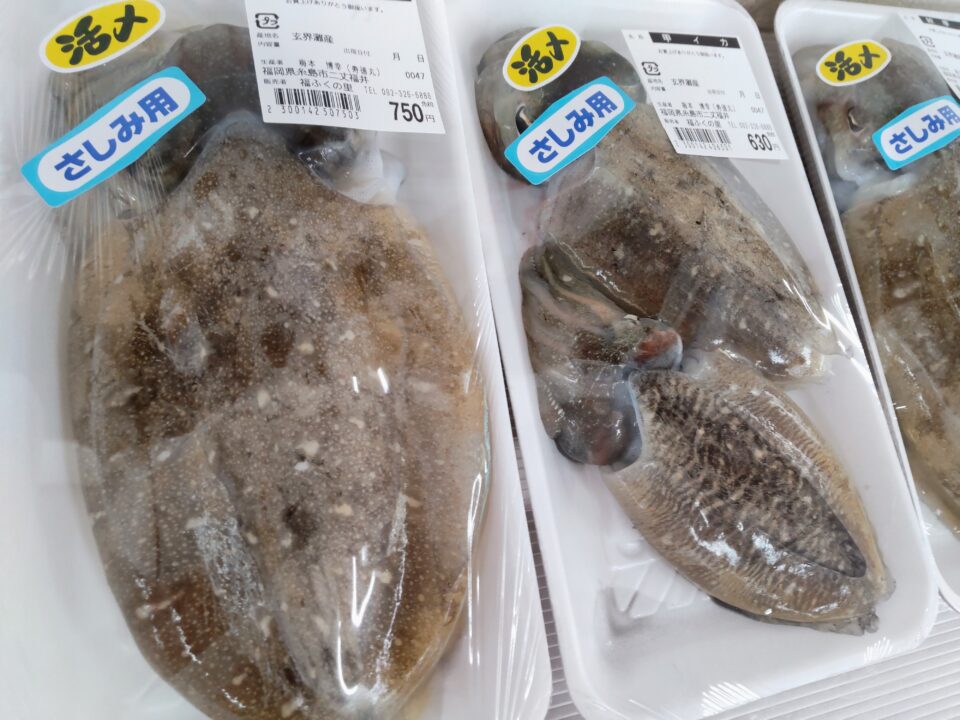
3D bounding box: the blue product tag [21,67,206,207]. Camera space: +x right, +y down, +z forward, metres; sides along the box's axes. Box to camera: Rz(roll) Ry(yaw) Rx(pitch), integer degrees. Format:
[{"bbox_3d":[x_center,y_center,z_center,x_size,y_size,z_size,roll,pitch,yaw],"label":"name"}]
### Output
[{"bbox_3d":[-0.100,-0.062,0.184,0.018,0.002,0.053,44,73,-3],"label":"blue product tag"}]

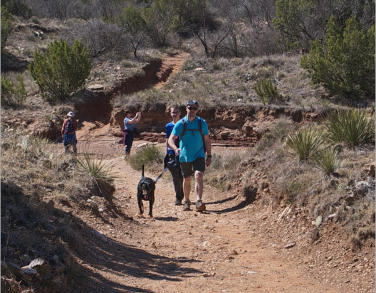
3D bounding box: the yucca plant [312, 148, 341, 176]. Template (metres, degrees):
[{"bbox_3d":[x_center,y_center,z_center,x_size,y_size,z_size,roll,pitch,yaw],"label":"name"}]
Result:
[{"bbox_3d":[2.784,0.280,20.300,0.550,0.550,0.520,0,2,0],"label":"yucca plant"}]

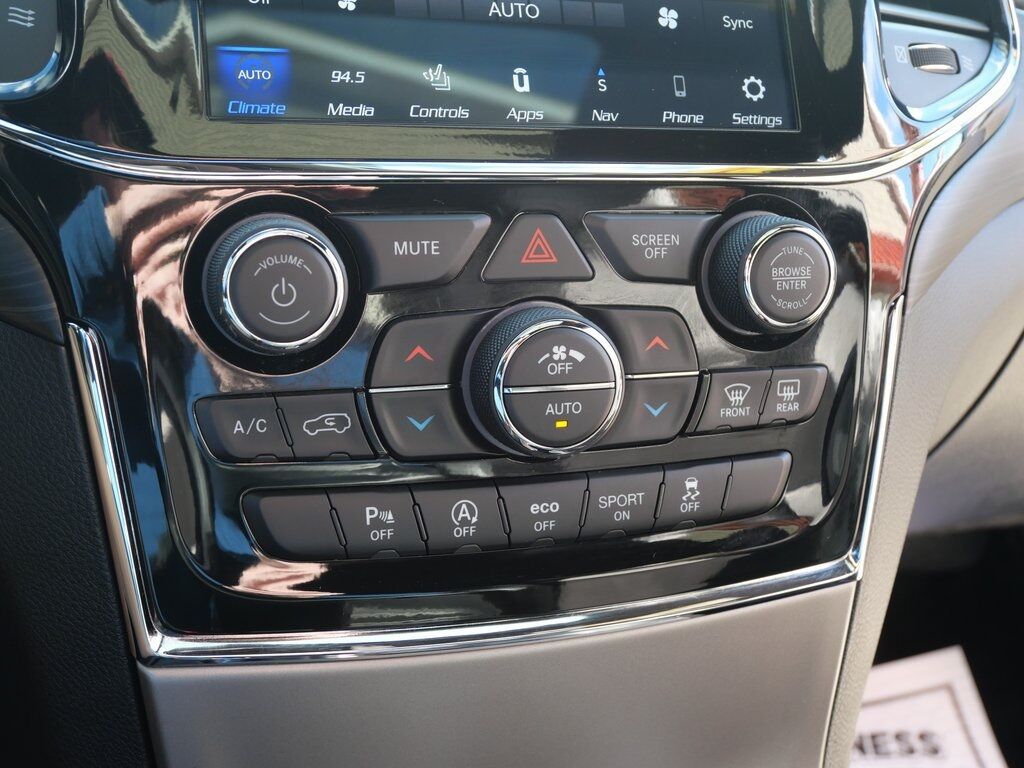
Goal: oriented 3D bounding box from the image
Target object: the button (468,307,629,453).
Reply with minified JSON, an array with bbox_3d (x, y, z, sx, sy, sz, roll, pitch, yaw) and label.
[{"bbox_3d":[0.010,0.000,0.327,0.044,0.044,0.019,-3,8,-19],"label":"button"}]

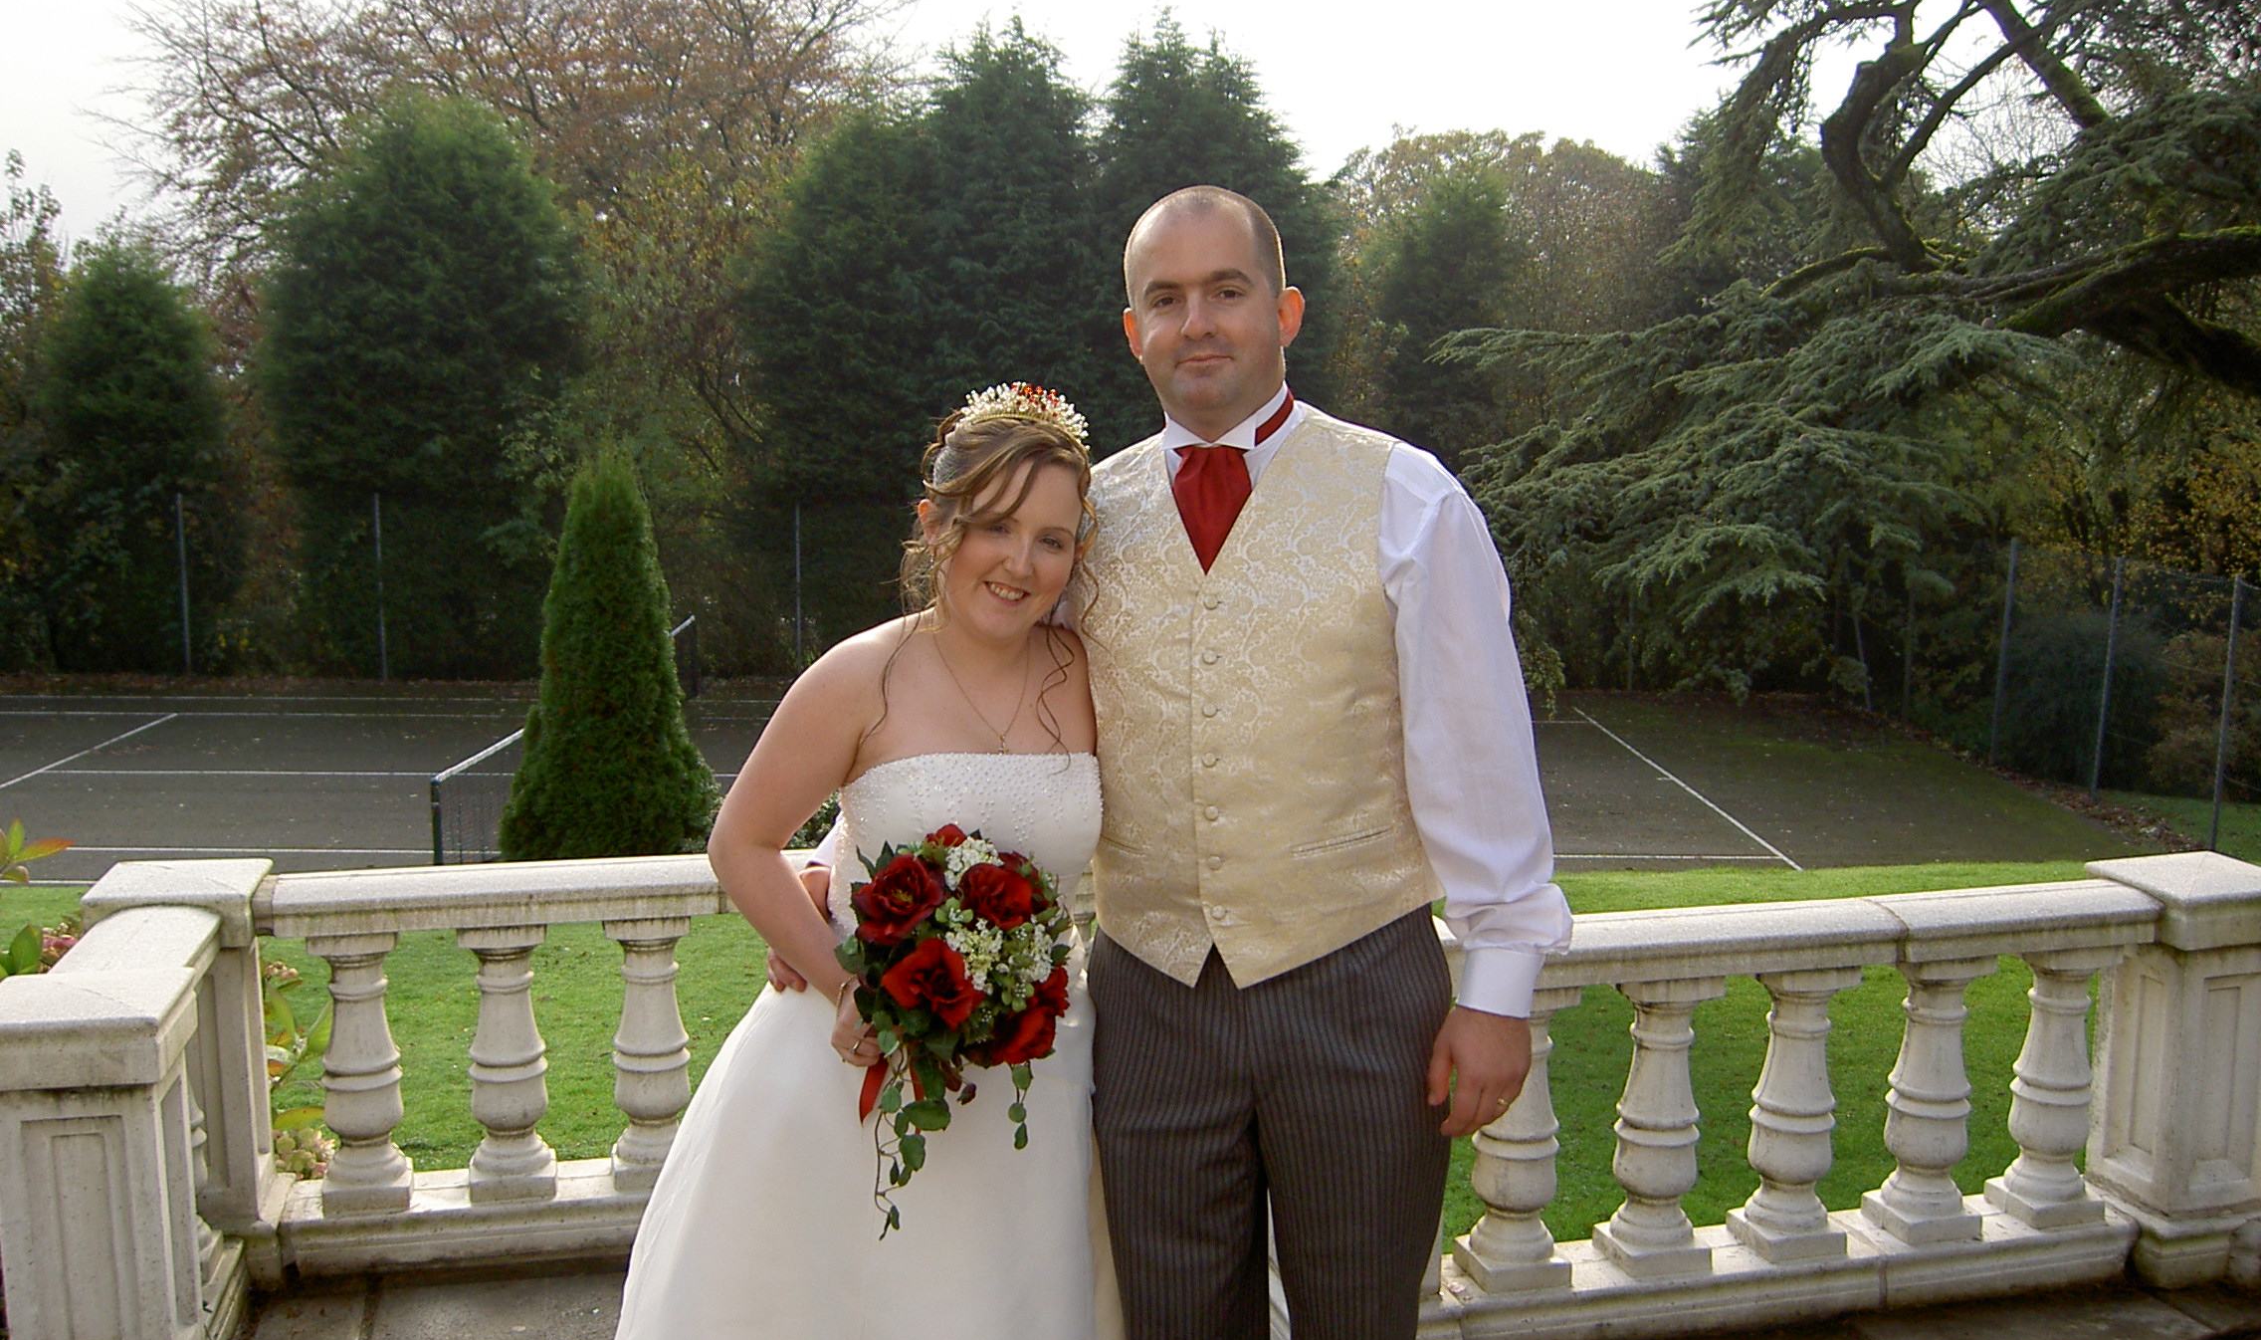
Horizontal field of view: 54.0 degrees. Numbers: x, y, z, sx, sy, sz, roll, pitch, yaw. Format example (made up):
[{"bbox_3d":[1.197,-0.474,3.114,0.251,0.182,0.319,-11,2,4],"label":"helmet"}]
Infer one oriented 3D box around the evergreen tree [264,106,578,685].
[{"bbox_3d":[-10.970,-4.488,34.344,4.973,8.647,4.575,0,8,-1],"label":"evergreen tree"}]

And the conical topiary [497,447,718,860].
[{"bbox_3d":[-3.070,0.022,13.063,1.257,2.642,1.219,0,8,-1],"label":"conical topiary"}]

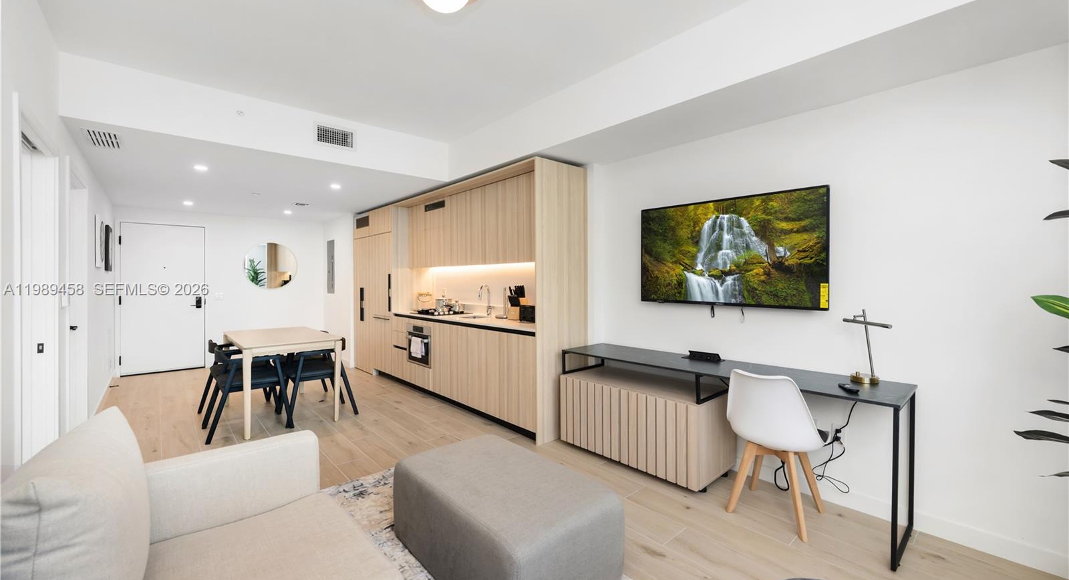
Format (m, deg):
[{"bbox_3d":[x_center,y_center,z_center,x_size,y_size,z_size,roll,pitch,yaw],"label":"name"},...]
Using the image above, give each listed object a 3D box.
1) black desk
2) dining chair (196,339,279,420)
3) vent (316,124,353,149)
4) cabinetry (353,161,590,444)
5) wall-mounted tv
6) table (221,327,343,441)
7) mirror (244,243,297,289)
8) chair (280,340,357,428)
[{"bbox_3d":[1.115,0.866,2.753,0.544,0.741,2.037,-1,2,-43],"label":"black desk"},{"bbox_3d":[-2.907,0.843,4.088,0.603,0.739,0.524,-1,2,-43],"label":"dining chair"},{"bbox_3d":[-1.690,-1.296,3.523,0.311,0.204,0.030,-1,2,-41],"label":"vent"},{"bbox_3d":[-1.096,0.053,4.918,0.623,2.274,3.935,-1,2,-43],"label":"cabinetry"},{"bbox_3d":[1.285,-0.259,2.883,0.060,0.720,1.240,-1,2,-43],"label":"wall-mounted tv"},{"bbox_3d":[-2.534,0.840,4.189,0.791,0.739,1.394,-1,2,-43],"label":"table"},{"bbox_3d":[-4.278,-0.392,6.737,0.733,0.733,0.030,-1,2,-41],"label":"mirror"},{"bbox_3d":[-2.129,0.847,4.038,0.613,0.732,0.524,-1,2,-43],"label":"chair"}]

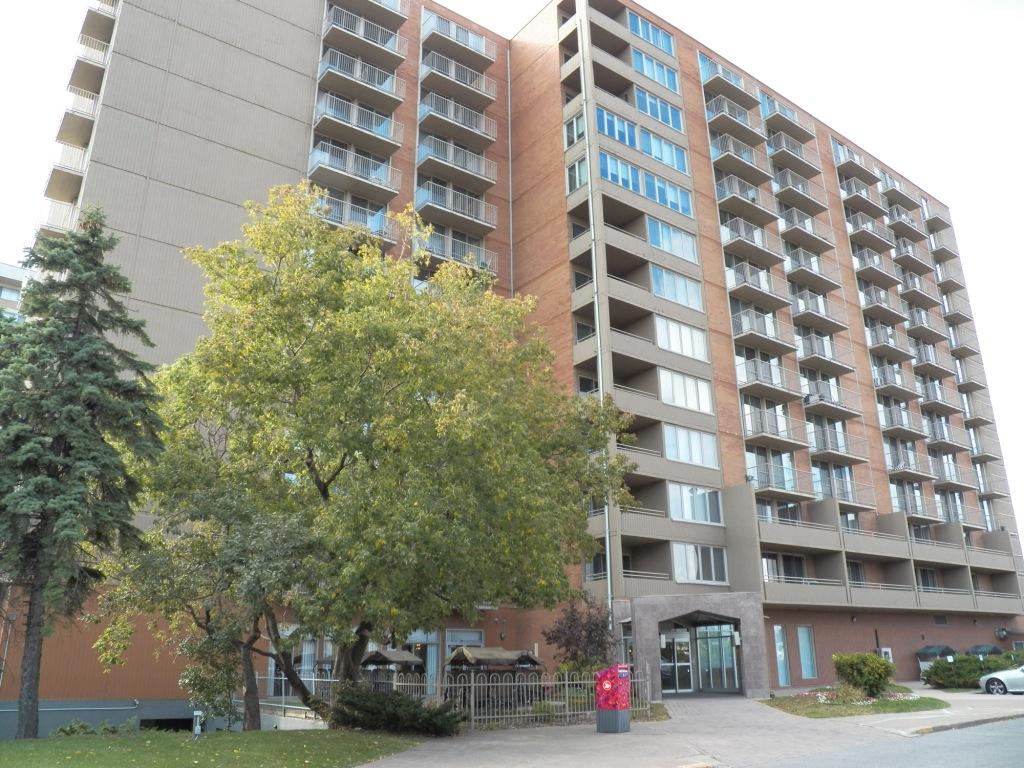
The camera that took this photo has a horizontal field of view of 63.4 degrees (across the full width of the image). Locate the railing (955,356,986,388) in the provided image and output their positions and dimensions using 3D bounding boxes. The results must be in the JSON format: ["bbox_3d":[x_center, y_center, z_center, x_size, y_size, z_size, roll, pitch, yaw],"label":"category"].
[{"bbox_3d":[32.917,-0.385,59.463,2.373,1.160,1.040,14,-24,-36],"label":"railing"}]

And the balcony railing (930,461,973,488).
[{"bbox_3d":[28.105,5.893,52.586,4.000,1.120,1.030,14,-24,-35],"label":"balcony railing"}]

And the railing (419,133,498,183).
[{"bbox_3d":[-2.782,-11.162,42.637,4.097,1.160,1.120,14,-24,-36],"label":"railing"}]

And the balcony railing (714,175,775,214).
[{"bbox_3d":[12.994,-10.086,45.451,3.968,1.136,1.078,14,-24,-35],"label":"balcony railing"}]

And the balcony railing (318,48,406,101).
[{"bbox_3d":[-7.186,-14.643,39.944,4.000,1.120,1.030,14,-24,-35],"label":"balcony railing"}]

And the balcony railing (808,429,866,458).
[{"bbox_3d":[17.535,3.344,44.366,3.985,1.136,1.078,14,-24,-35],"label":"balcony railing"}]

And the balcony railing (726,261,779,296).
[{"bbox_3d":[12.797,-5.002,42.762,3.904,1.191,1.040,14,-24,-35],"label":"balcony railing"}]

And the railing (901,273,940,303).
[{"bbox_3d":[28.041,-6.404,56.888,4.000,1.120,1.030,14,-24,-35],"label":"railing"}]

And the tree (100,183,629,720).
[{"bbox_3d":[-3.230,1.015,19.593,11.800,13.200,10.500,-1,-19,0],"label":"tree"}]

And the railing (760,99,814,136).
[{"bbox_3d":[17.044,-16.149,50.944,3.953,1.197,1.052,14,-24,-35],"label":"railing"}]

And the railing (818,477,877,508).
[{"bbox_3d":[17.134,5.716,42.473,3.936,1.191,1.040,14,-24,-35],"label":"railing"}]

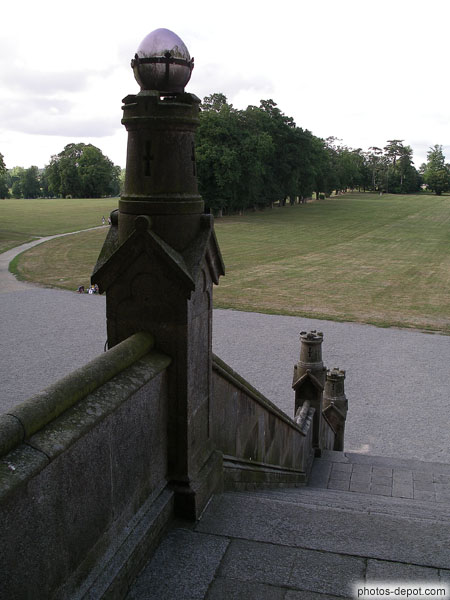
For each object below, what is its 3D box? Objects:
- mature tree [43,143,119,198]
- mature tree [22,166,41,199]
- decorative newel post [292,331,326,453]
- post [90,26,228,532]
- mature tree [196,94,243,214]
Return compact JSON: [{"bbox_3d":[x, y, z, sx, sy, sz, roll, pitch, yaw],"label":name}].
[{"bbox_3d":[-66.661,-60.580,300.000,35.553,25.411,31.998,1,10,0],"label":"mature tree"},{"bbox_3d":[-93.537,-56.799,310.000,8.701,15.005,8.701,1,10,0],"label":"mature tree"},{"bbox_3d":[1.425,1.548,10.775,0.530,2.060,0.530,3,10,13],"label":"decorative newel post"},{"bbox_3d":[-0.322,-0.132,3.253,0.530,2.350,0.530,3,10,13],"label":"post"},{"bbox_3d":[-3.021,-35.167,155.000,14.502,28.133,14.502,1,10,0],"label":"mature tree"}]

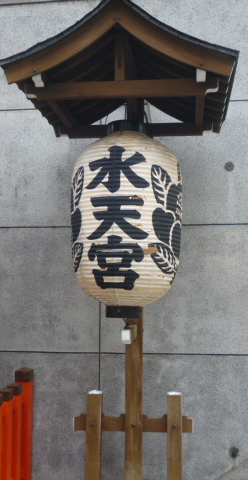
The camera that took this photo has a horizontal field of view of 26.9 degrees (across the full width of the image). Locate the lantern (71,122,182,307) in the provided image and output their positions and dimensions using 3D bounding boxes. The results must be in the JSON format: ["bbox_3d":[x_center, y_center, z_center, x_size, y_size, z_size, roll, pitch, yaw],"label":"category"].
[{"bbox_3d":[0.014,-0.096,2.475,0.525,0.900,0.525,-1,-6,7],"label":"lantern"}]

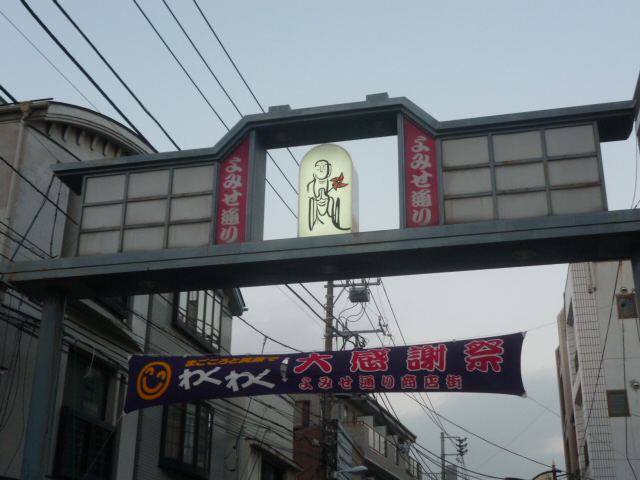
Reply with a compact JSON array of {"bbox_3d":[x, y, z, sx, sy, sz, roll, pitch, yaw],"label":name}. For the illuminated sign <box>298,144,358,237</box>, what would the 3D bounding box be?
[{"bbox_3d":[0.115,-0.540,11.089,0.660,1.250,0.450,-5,-22,13],"label":"illuminated sign"}]

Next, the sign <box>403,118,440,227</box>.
[{"bbox_3d":[1.223,-0.830,10.690,0.376,1.464,0.120,-5,-22,13],"label":"sign"}]

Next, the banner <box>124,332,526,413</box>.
[{"bbox_3d":[-0.048,1.597,10.489,4.810,0.730,0.100,-5,-22,13],"label":"banner"}]

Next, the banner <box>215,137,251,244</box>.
[{"bbox_3d":[-1.088,-0.632,11.208,0.376,1.464,0.120,-5,-22,13],"label":"banner"}]

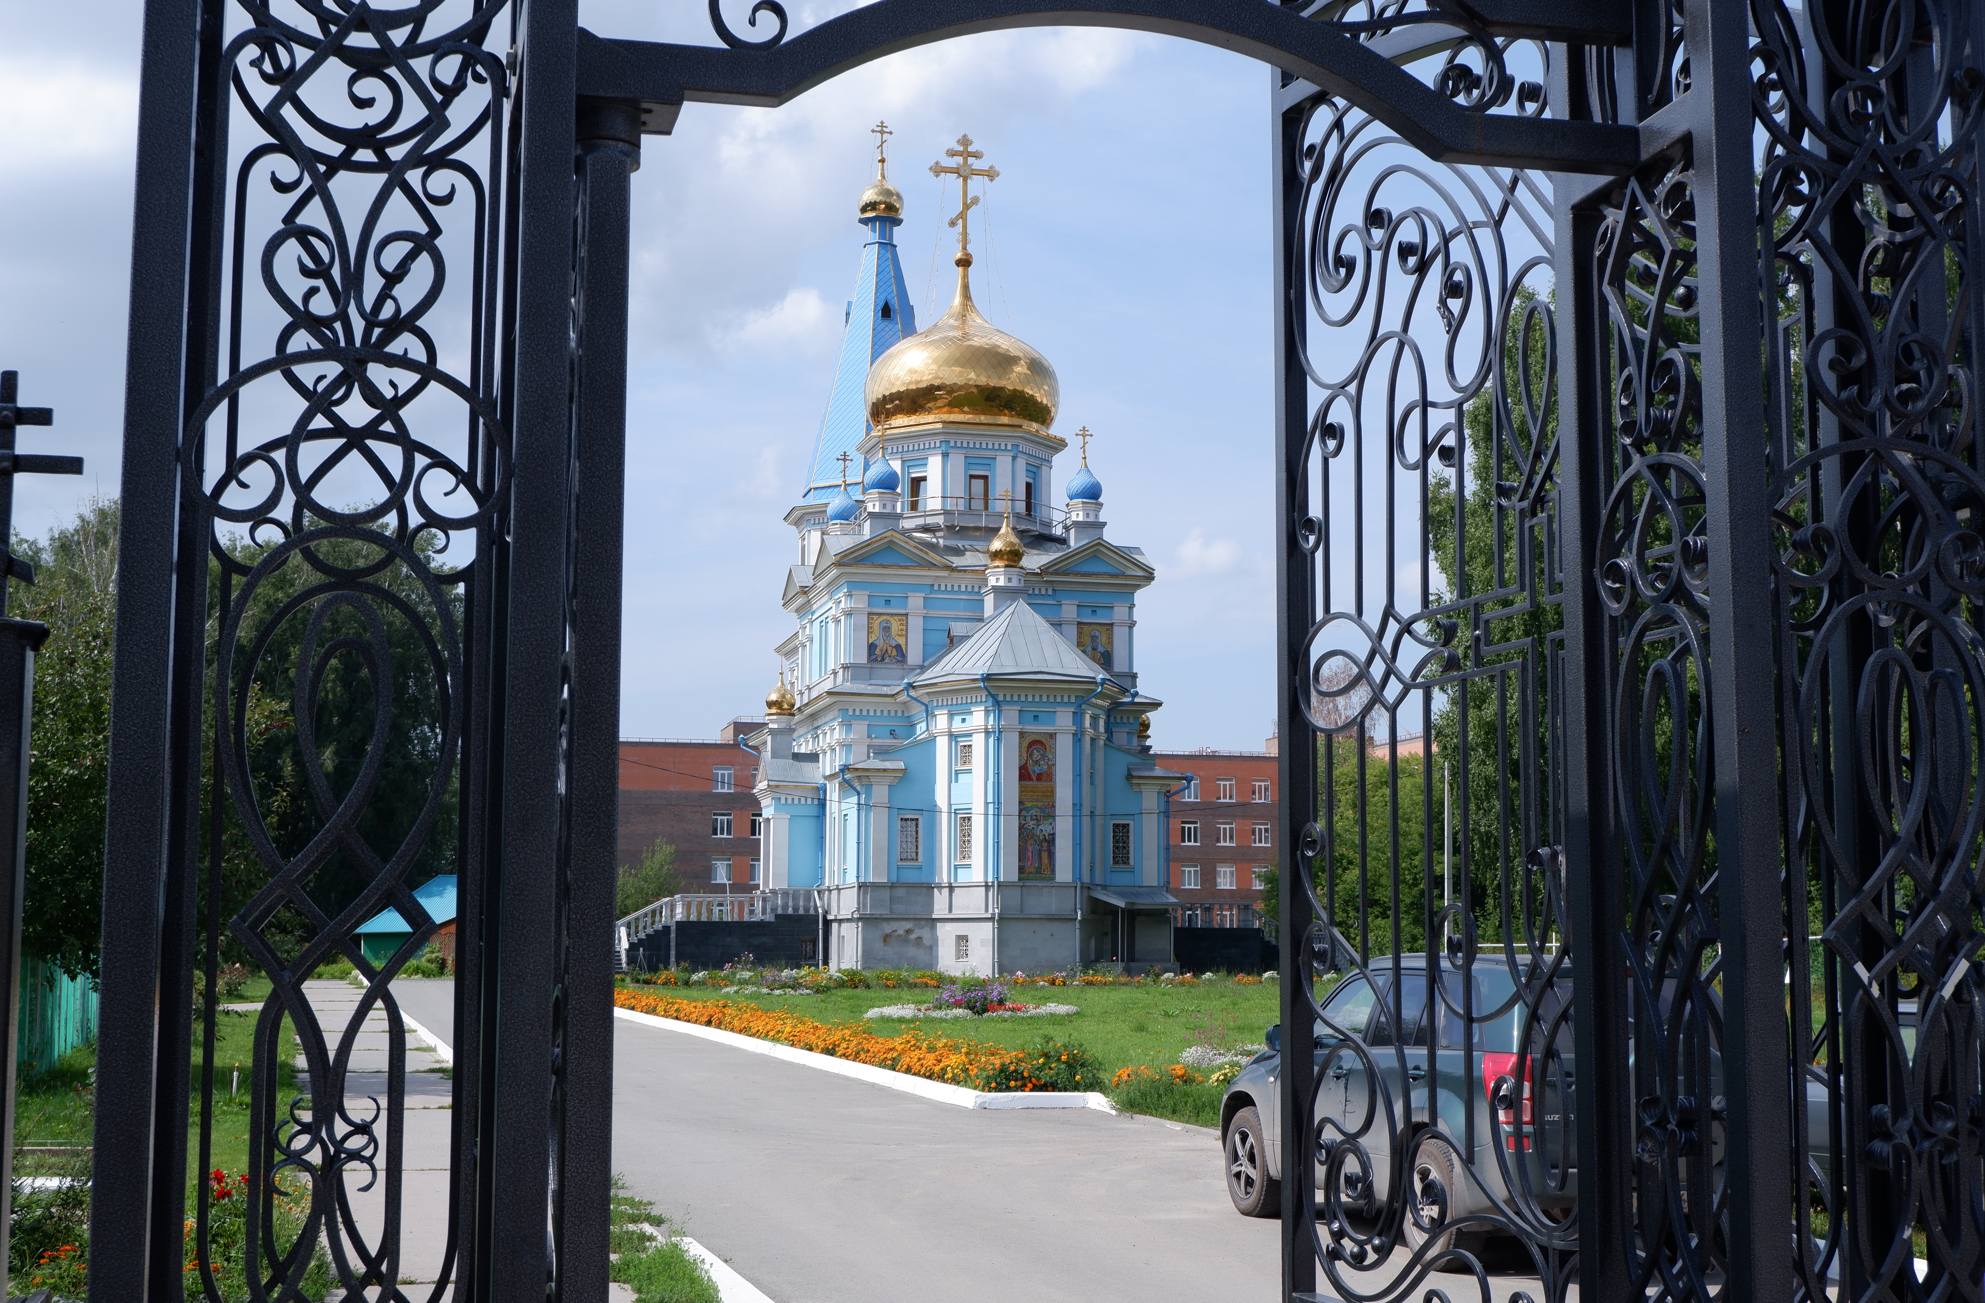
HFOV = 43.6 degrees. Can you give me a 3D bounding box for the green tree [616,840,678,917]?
[{"bbox_3d":[-16.549,11.674,117.410,3.540,5.605,3.540,2,-6,-14],"label":"green tree"}]

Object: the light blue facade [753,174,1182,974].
[{"bbox_3d":[-2.033,-5.808,96.511,16.200,35.921,29.211,2,-6,-14],"label":"light blue facade"}]

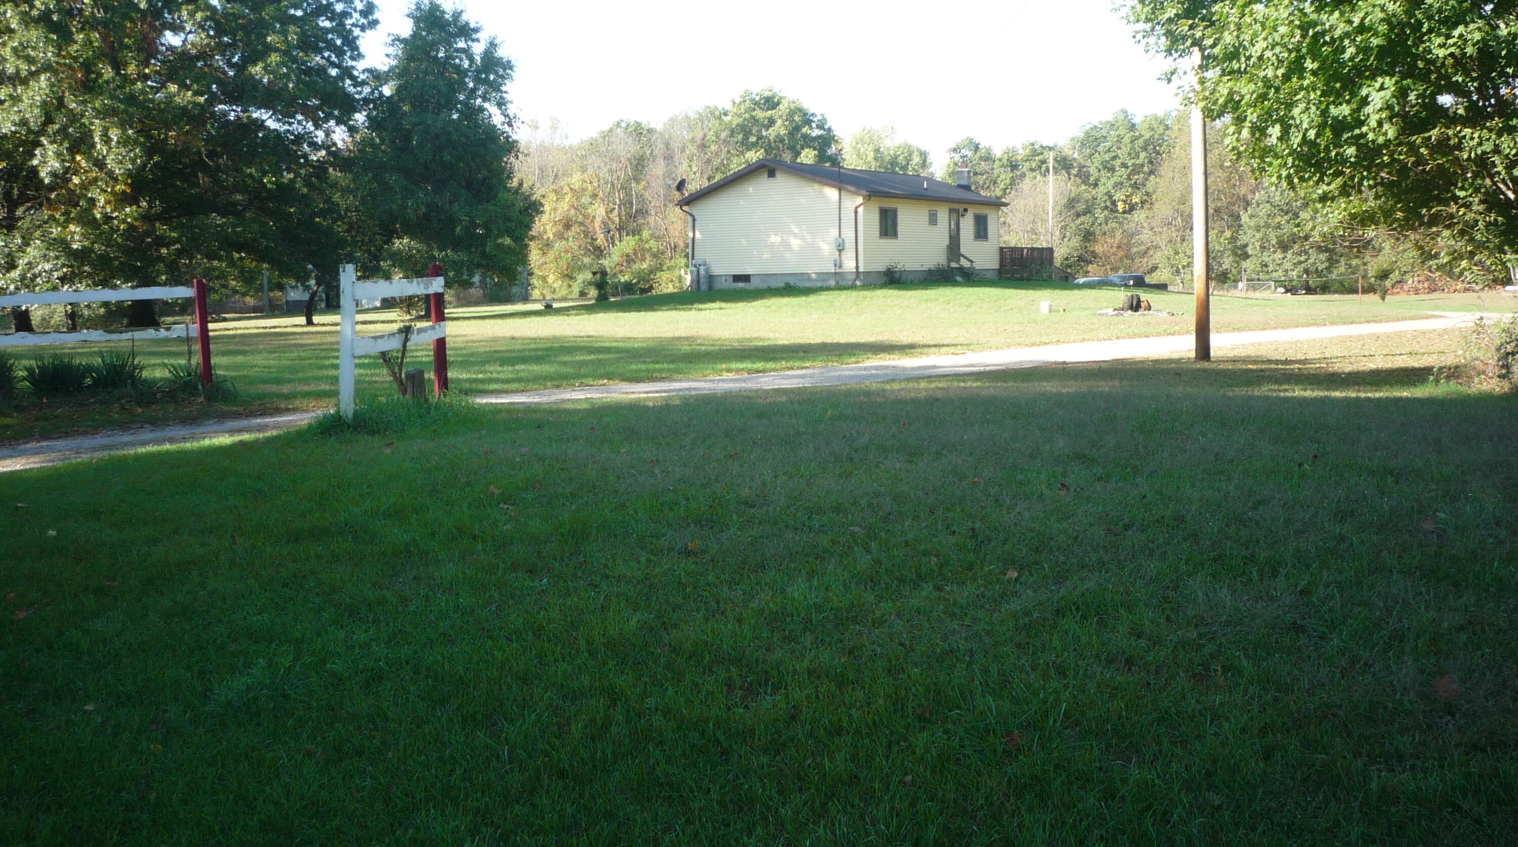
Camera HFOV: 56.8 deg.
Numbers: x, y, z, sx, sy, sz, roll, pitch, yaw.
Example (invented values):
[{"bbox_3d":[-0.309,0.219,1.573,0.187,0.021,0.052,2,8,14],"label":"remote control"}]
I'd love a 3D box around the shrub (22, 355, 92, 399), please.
[{"bbox_3d":[-9.456,-0.631,18.900,0.940,0.580,0.920,-4,7,-26],"label":"shrub"}]

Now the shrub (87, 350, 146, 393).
[{"bbox_3d":[-8.757,-0.710,19.100,0.850,0.570,0.850,-4,7,-24],"label":"shrub"}]

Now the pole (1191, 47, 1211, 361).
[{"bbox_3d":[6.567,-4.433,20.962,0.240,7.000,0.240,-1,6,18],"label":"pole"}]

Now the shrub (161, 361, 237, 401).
[{"bbox_3d":[-7.531,-0.567,18.900,1.000,0.530,0.950,-4,7,-22],"label":"shrub"}]

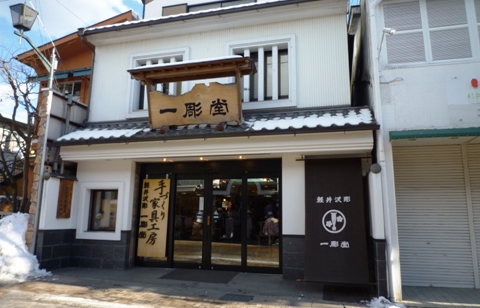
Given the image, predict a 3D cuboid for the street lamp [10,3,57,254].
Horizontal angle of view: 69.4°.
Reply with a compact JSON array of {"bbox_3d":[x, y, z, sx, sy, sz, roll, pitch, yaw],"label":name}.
[{"bbox_3d":[-4.474,-0.285,7.260,0.490,5.733,1.225,-2,-10,16],"label":"street lamp"}]

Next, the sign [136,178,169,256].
[{"bbox_3d":[-2.192,1.630,8.872,0.774,1.960,0.049,-2,-10,16],"label":"sign"}]

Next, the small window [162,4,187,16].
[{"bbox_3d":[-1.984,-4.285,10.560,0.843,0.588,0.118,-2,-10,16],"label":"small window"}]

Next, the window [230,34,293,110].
[{"bbox_3d":[0.474,-1.887,8.121,1.695,1.725,0.176,-2,-10,16],"label":"window"}]

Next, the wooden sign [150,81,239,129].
[{"bbox_3d":[-1.009,-1.024,7.402,2.009,0.902,0.088,-2,4,16],"label":"wooden sign"}]

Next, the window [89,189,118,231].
[{"bbox_3d":[-3.430,1.376,8.628,0.882,1.068,0.127,-2,-10,16],"label":"window"}]

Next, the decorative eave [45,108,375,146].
[{"bbox_3d":[-0.768,-0.626,7.701,7.154,0.862,1.176,-2,-10,16],"label":"decorative eave"}]

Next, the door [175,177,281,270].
[{"bbox_3d":[-0.344,1.618,8.418,2.764,2.332,0.118,-2,-10,16],"label":"door"}]

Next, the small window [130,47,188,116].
[{"bbox_3d":[-2.081,-1.795,8.837,1.686,1.705,0.176,-2,-10,16],"label":"small window"}]

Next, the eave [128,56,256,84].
[{"bbox_3d":[-1.042,-1.689,7.407,2.715,0.412,0.706,-2,-10,16],"label":"eave"}]

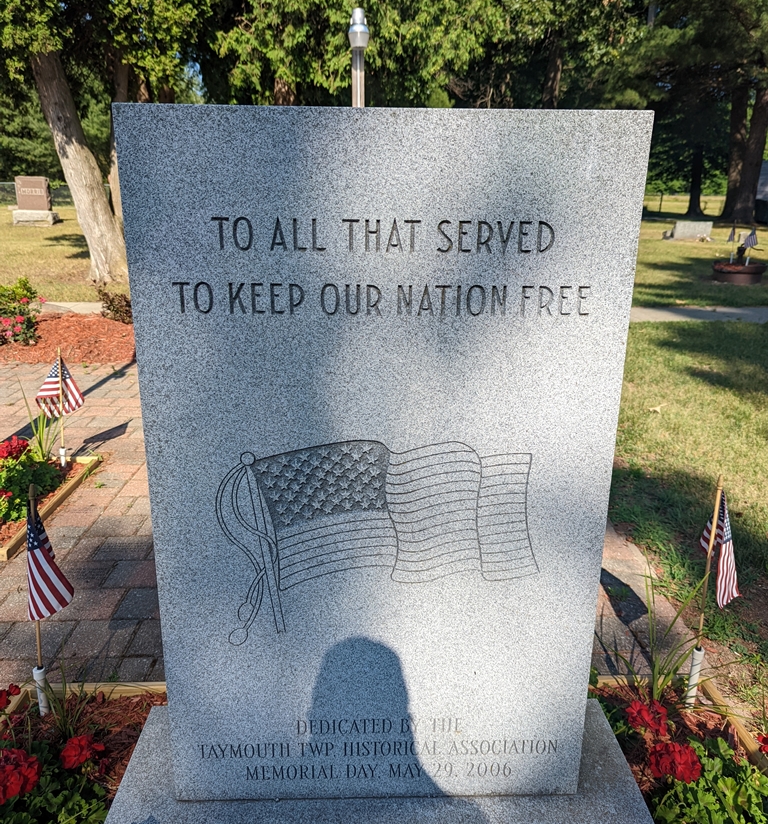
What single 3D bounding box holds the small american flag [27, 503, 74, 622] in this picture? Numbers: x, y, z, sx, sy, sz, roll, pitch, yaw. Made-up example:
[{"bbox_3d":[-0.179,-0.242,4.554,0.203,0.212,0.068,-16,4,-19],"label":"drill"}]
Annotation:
[{"bbox_3d":[-0.832,0.379,1.768,0.118,0.300,0.090,-6,19,-22],"label":"small american flag"}]

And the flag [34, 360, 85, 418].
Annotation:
[{"bbox_3d":[-1.596,-0.114,3.482,0.240,0.290,0.110,-3,18,-11],"label":"flag"}]

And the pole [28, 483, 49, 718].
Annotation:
[{"bbox_3d":[-0.885,0.495,1.817,0.034,0.661,0.034,4,15,0],"label":"pole"}]

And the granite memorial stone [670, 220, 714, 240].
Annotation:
[{"bbox_3d":[8.930,-5.254,20.500,1.050,0.500,0.270,1,17,0],"label":"granite memorial stone"}]

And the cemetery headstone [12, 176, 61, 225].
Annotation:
[{"bbox_3d":[-9.391,-5.696,19.100,1.070,1.200,0.400,2,17,3],"label":"cemetery headstone"}]

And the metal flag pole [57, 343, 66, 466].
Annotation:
[{"bbox_3d":[-1.587,-0.017,3.488,0.034,0.610,0.034,5,15,0],"label":"metal flag pole"}]

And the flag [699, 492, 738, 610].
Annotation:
[{"bbox_3d":[0.871,0.362,1.843,0.100,0.315,0.090,8,19,22],"label":"flag"}]

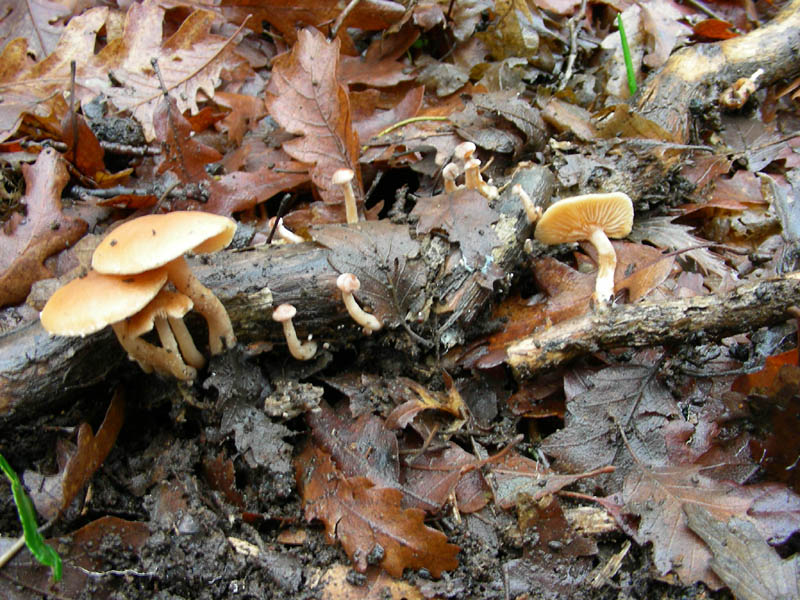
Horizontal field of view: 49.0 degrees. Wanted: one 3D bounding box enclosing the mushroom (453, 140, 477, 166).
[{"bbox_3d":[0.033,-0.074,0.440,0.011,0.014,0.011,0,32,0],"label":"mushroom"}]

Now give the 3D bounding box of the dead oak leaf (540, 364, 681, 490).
[{"bbox_3d":[0.086,0.050,0.355,0.048,0.010,0.056,18,45,19],"label":"dead oak leaf"}]

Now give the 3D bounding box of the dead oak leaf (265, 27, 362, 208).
[{"bbox_3d":[-0.048,-0.101,0.475,0.046,0.015,0.100,-11,60,-3],"label":"dead oak leaf"}]

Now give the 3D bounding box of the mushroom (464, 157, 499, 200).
[{"bbox_3d":[0.040,-0.060,0.435,0.017,0.021,0.012,0,32,0],"label":"mushroom"}]

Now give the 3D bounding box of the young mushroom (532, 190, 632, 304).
[{"bbox_3d":[0.079,-0.022,0.385,0.042,0.047,0.031,0,32,0],"label":"young mushroom"}]

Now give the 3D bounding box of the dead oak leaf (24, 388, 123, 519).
[{"bbox_3d":[-0.123,0.059,0.335,0.025,0.015,0.054,33,52,-24],"label":"dead oak leaf"}]

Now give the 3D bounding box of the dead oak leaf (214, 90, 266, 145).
[{"bbox_3d":[-0.090,-0.103,0.495,0.027,0.010,0.034,-14,54,-10],"label":"dead oak leaf"}]

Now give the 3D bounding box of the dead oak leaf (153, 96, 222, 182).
[{"bbox_3d":[-0.115,-0.087,0.475,0.030,0.013,0.050,-20,62,-11],"label":"dead oak leaf"}]

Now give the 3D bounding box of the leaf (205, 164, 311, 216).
[{"bbox_3d":[-0.073,-0.057,0.455,0.055,0.011,0.026,-23,44,-26],"label":"leaf"}]

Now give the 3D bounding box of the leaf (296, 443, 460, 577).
[{"bbox_3d":[-0.009,0.075,0.323,0.065,0.011,0.034,29,50,28],"label":"leaf"}]

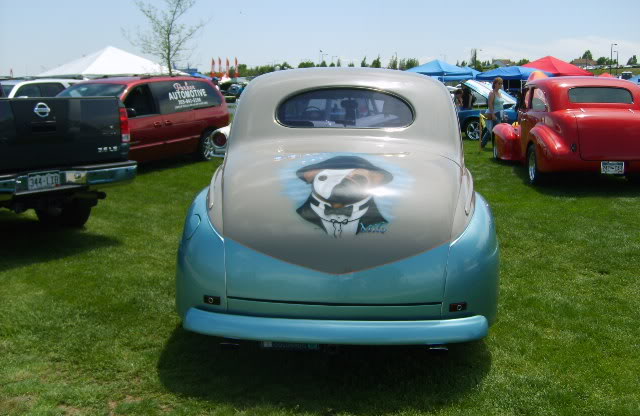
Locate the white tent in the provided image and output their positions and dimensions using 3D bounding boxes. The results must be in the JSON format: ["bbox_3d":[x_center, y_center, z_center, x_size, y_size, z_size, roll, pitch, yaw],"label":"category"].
[{"bbox_3d":[-11.644,-7.057,36.321,6.100,3.900,6.100,-9,14,-39],"label":"white tent"}]

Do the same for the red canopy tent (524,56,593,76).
[{"bbox_3d":[12.605,-6.780,35.866,3.500,3.150,3.500,-3,12,-18],"label":"red canopy tent"}]

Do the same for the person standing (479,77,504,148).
[{"bbox_3d":[4.041,-2.179,14.962,0.500,1.620,0.500,5,12,22],"label":"person standing"}]

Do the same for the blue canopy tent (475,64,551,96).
[{"bbox_3d":[9.735,-5.726,32.507,3.050,2.750,3.050,-6,13,-28],"label":"blue canopy tent"}]

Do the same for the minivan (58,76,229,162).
[{"bbox_3d":[-3.635,-1.677,11.957,1.940,1.740,5.000,4,12,20],"label":"minivan"}]

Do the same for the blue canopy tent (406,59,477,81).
[{"bbox_3d":[6.928,-7.368,38.808,3.050,3.000,3.050,-5,12,-26],"label":"blue canopy tent"}]

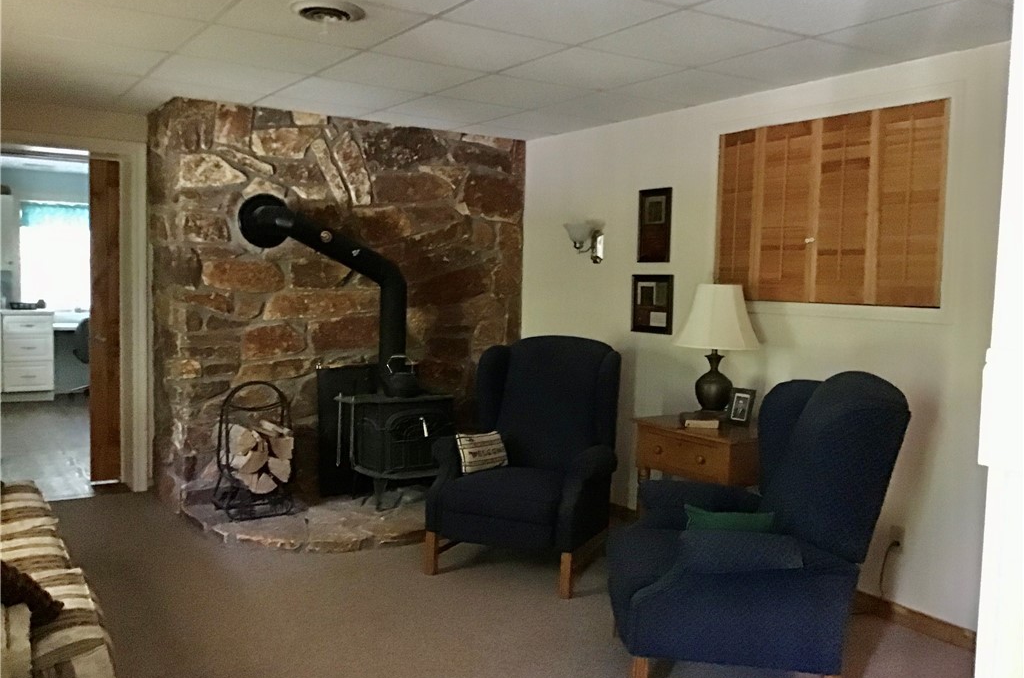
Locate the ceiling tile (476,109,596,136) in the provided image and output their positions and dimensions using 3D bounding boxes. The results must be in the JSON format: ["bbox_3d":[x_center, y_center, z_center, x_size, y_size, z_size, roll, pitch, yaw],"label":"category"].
[{"bbox_3d":[0.190,-1.256,5.284,0.573,0.025,0.595,-1,4,-32],"label":"ceiling tile"}]

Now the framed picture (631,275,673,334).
[{"bbox_3d":[0.751,-0.186,4.933,0.022,0.309,0.318,-1,4,-33],"label":"framed picture"}]

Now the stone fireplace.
[{"bbox_3d":[-1.053,-0.199,5.780,2.180,2.230,0.690,-1,4,-32],"label":"stone fireplace"}]

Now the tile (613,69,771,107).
[{"bbox_3d":[0.839,-1.167,4.262,0.567,0.020,0.597,-1,4,-33],"label":"tile"}]

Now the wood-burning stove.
[{"bbox_3d":[-0.896,0.069,5.109,1.050,1.700,0.700,-1,4,-33],"label":"wood-burning stove"}]

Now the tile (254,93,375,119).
[{"bbox_3d":[-1.103,-1.283,5.071,0.605,0.020,0.361,-1,4,-33],"label":"tile"}]

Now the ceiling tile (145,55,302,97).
[{"bbox_3d":[-1.353,-1.243,4.332,0.605,0.020,0.605,-1,4,-33],"label":"ceiling tile"}]

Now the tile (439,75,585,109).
[{"bbox_3d":[0.014,-1.202,4.450,0.600,0.020,0.597,-1,4,-33],"label":"tile"}]

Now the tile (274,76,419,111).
[{"bbox_3d":[-0.839,-1.249,4.662,0.605,0.020,0.605,-1,4,-33],"label":"tile"}]

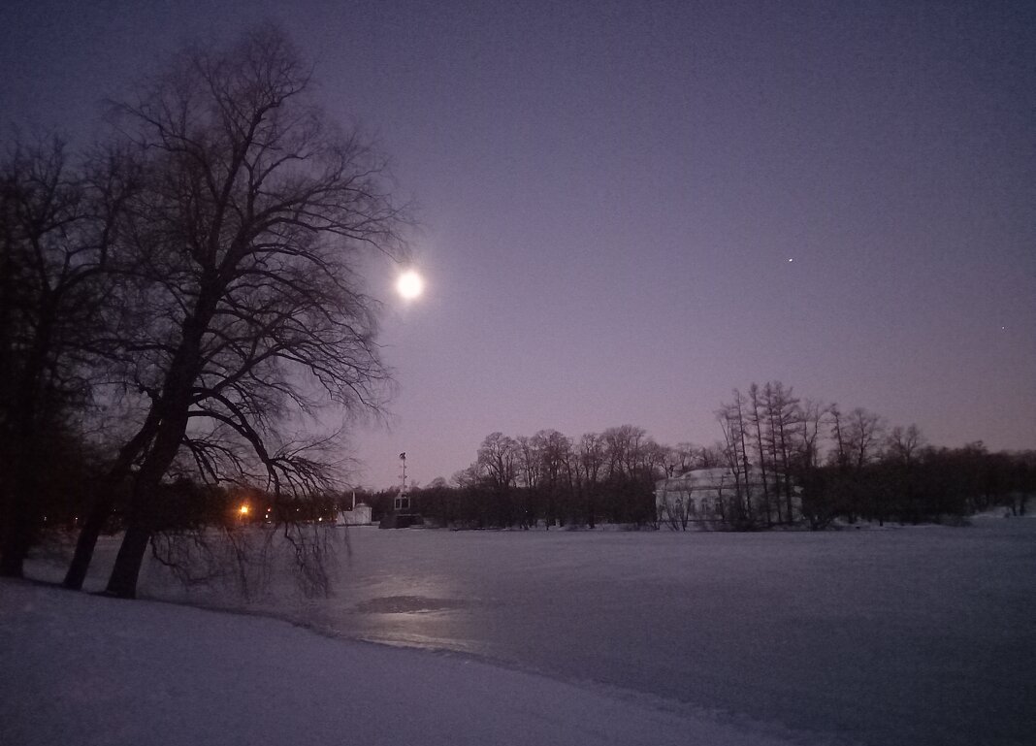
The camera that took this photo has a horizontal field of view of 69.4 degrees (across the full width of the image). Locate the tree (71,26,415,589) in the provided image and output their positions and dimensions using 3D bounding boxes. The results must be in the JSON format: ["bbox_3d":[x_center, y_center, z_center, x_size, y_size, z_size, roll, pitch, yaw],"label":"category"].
[{"bbox_3d":[-7.529,-2.358,20.487,8.900,16.300,8.300,4,-12,-21],"label":"tree"}]

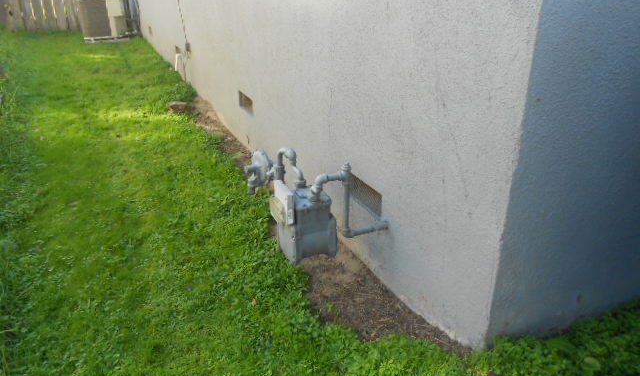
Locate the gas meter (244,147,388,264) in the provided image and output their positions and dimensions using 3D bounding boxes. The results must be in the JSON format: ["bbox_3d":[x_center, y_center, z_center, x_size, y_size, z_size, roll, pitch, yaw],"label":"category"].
[{"bbox_3d":[-0.030,0.009,2.457,0.553,0.413,0.630,-12,27,-23],"label":"gas meter"}]

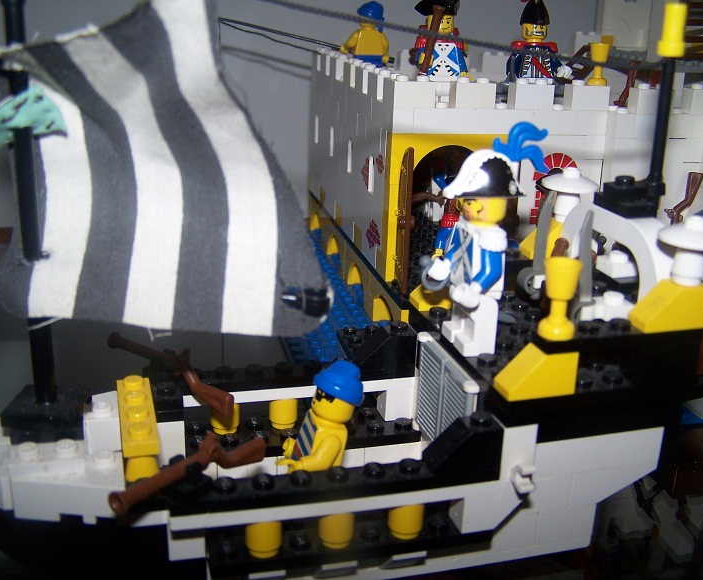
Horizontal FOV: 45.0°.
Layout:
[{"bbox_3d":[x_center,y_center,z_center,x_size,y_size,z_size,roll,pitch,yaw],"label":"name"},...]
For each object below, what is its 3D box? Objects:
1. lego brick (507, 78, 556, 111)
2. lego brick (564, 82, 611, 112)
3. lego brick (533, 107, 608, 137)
[{"bbox_3d":[0.070,-0.076,0.328,0.016,0.011,0.008,-2,19,-13],"label":"lego brick"},{"bbox_3d":[0.093,-0.077,0.336,0.016,0.011,0.008,-2,20,-14],"label":"lego brick"},{"bbox_3d":[0.085,-0.067,0.337,0.032,0.010,0.008,-2,20,-14],"label":"lego brick"}]

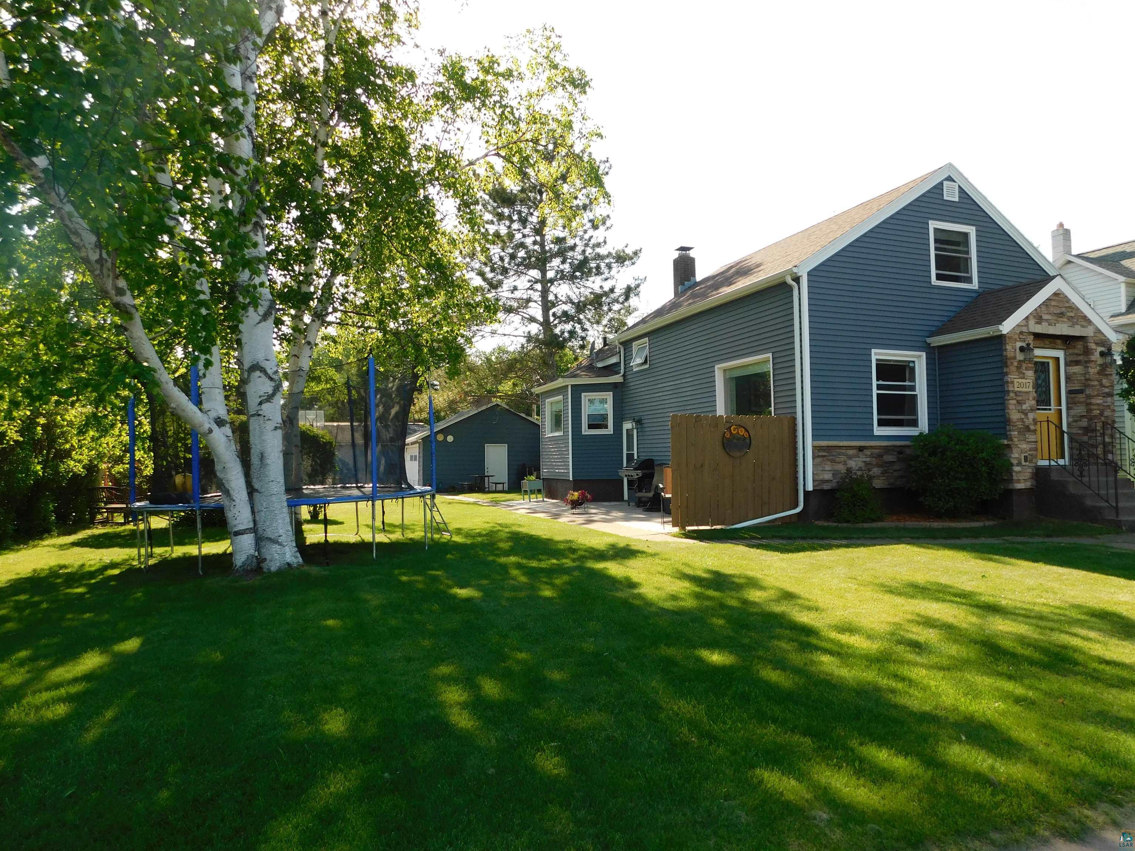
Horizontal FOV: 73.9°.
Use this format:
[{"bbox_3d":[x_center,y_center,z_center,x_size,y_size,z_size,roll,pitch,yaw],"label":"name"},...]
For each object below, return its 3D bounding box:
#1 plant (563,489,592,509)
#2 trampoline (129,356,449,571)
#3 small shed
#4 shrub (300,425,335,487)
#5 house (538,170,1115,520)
[{"bbox_3d":[0.212,1.490,15.000,0.570,0.460,0.550,0,-3,1],"label":"plant"},{"bbox_3d":[-4.346,0.542,11.929,4.550,2.800,4.500,0,-2,-20],"label":"trampoline"},{"bbox_3d":[-4.240,1.071,36.598,7.300,3.950,7.000,1,-3,-21],"label":"small shed"},{"bbox_3d":[-5.787,1.048,17.300,1.150,2.150,1.150,1,-3,-18],"label":"shrub"},{"bbox_3d":[5.091,-1.425,17.706,8.650,6.580,11.500,1,-3,-21],"label":"house"}]

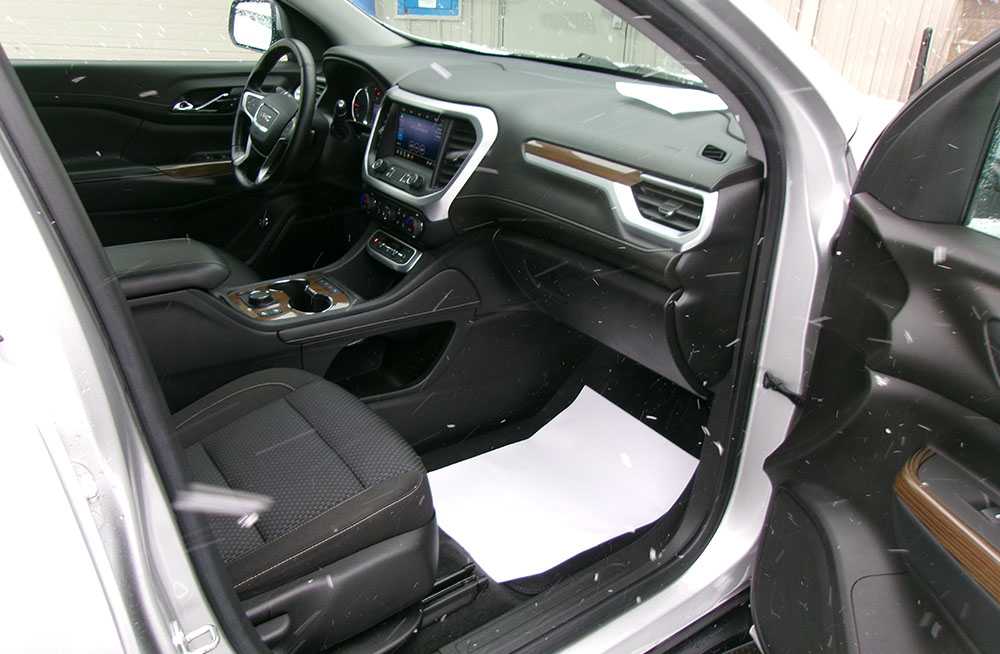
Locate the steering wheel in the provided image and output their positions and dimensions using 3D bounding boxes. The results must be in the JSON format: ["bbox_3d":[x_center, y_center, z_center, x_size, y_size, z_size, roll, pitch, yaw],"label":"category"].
[{"bbox_3d":[-0.531,-0.507,1.892,0.110,0.370,0.370,13,12,-42],"label":"steering wheel"}]

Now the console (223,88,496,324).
[{"bbox_3d":[-0.314,-0.270,1.660,0.560,0.450,0.340,-15,29,-34],"label":"console"}]

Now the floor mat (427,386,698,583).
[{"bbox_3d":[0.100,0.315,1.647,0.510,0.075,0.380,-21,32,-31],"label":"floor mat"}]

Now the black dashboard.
[{"bbox_3d":[-0.007,-0.363,1.890,0.530,0.560,1.440,-15,29,-34],"label":"black dashboard"}]

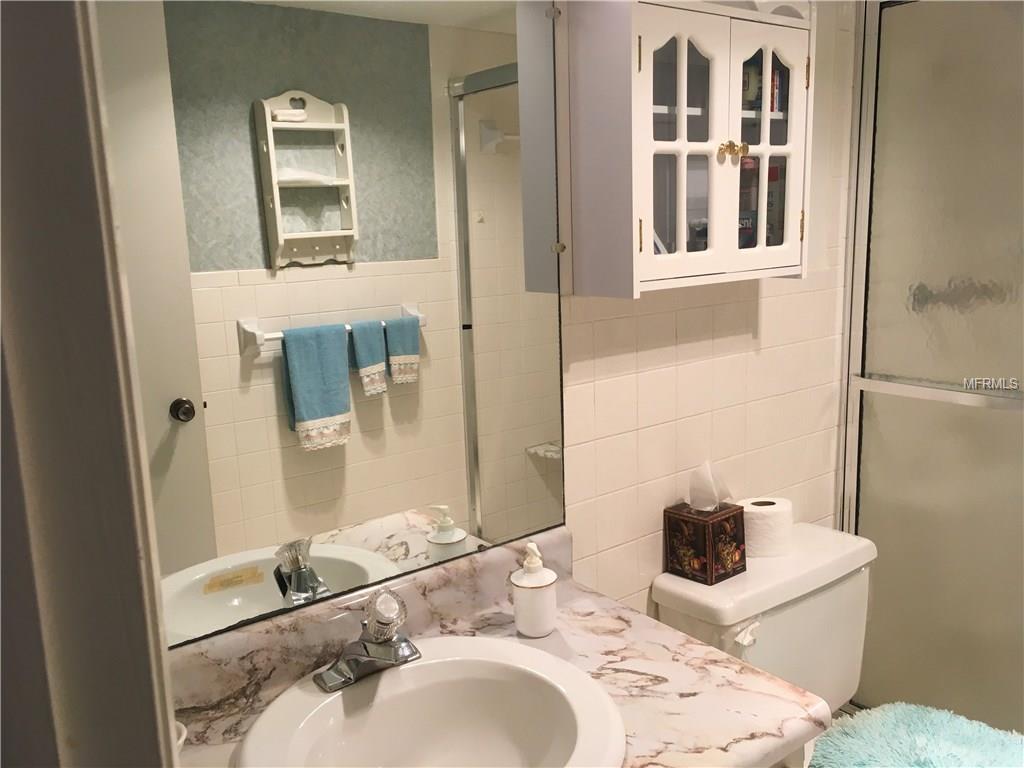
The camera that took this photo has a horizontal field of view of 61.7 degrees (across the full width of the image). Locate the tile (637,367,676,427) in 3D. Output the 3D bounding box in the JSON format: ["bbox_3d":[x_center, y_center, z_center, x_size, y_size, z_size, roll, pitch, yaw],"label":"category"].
[{"bbox_3d":[0.279,0.027,1.661,0.108,0.108,0.011,-10,13,-36],"label":"tile"}]

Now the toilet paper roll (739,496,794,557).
[{"bbox_3d":[0.530,0.298,1.803,0.115,0.095,0.115,-2,11,0],"label":"toilet paper roll"}]

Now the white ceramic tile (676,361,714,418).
[{"bbox_3d":[0.366,0.011,1.725,0.108,0.108,0.011,-10,13,-36],"label":"white ceramic tile"}]

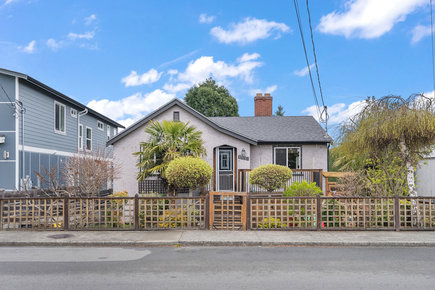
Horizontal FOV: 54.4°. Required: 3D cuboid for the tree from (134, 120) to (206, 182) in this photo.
[{"bbox_3d":[-1.806,0.806,16.600,2.800,3.500,2.700,0,-3,0],"label":"tree"}]

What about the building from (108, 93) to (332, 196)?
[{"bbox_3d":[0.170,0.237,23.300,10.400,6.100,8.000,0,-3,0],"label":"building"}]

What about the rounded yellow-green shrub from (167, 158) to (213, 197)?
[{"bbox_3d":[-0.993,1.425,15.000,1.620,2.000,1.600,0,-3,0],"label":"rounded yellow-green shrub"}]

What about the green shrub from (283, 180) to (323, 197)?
[{"bbox_3d":[2.874,1.867,14.300,1.350,1.300,1.250,0,-3,0],"label":"green shrub"}]

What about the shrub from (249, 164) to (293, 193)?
[{"bbox_3d":[1.923,1.561,15.200,1.530,1.700,1.500,0,-3,0],"label":"shrub"}]

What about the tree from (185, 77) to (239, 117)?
[{"bbox_3d":[-0.497,-1.033,35.000,4.900,9.200,4.900,0,-3,0],"label":"tree"}]

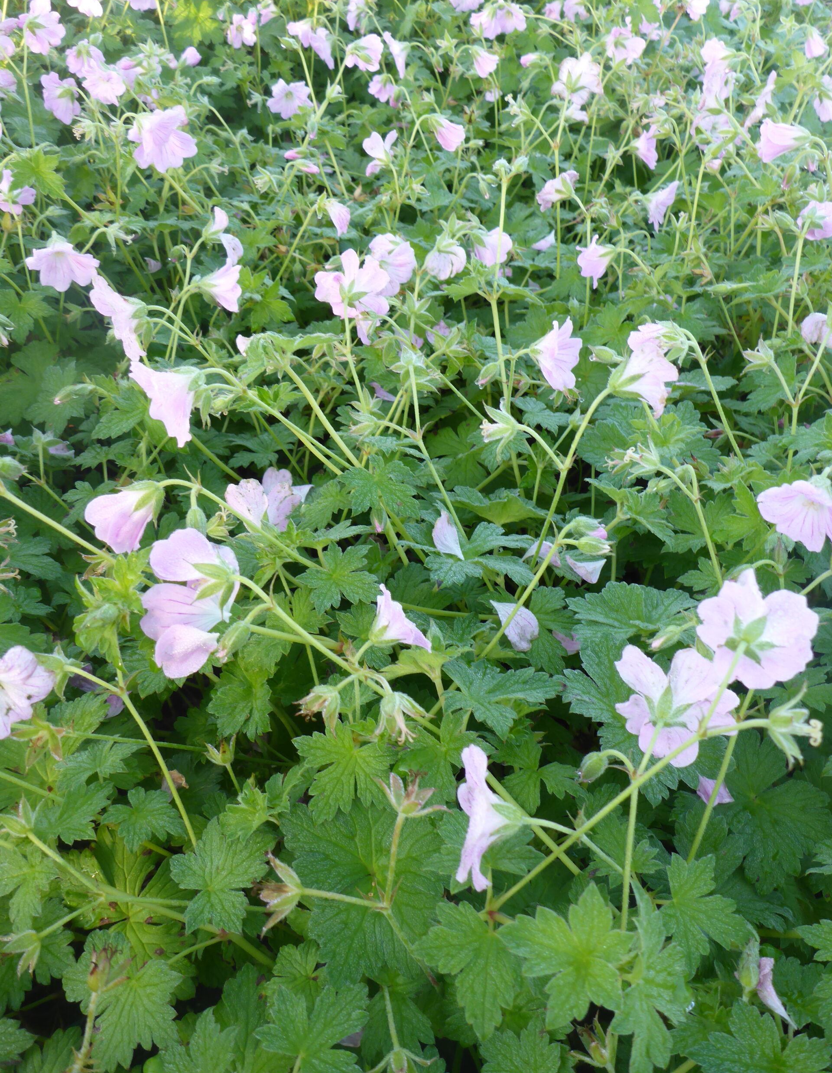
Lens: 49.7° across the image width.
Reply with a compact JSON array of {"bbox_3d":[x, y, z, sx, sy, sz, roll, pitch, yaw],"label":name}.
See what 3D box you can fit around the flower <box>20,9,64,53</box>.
[{"bbox_3d":[-0.340,-0.456,0.800,0.040,0.040,0.024,9,4,10],"label":"flower"}]

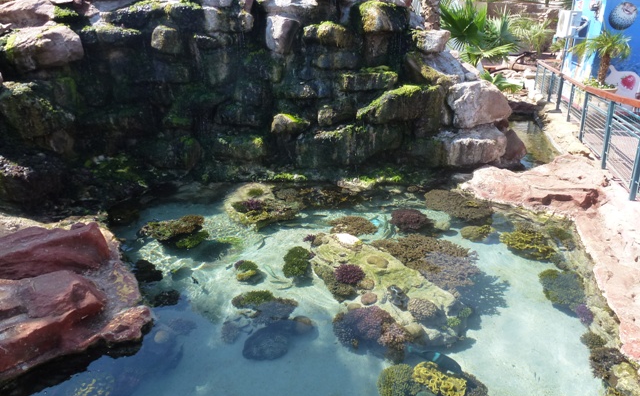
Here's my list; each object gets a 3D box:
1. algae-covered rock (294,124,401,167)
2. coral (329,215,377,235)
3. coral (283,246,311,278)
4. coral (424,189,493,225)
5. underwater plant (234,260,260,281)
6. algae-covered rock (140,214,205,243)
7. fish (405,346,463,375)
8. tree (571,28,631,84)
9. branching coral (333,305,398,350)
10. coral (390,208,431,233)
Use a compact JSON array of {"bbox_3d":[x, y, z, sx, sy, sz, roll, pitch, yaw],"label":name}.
[{"bbox_3d":[0.523,-0.904,7.861,1.800,0.720,0.650,1,20,0],"label":"algae-covered rock"},{"bbox_3d":[0.473,0.385,6.454,0.660,0.200,0.450,1,16,4],"label":"coral"},{"bbox_3d":[-0.264,0.755,5.196,0.340,0.250,0.320,0,20,-3],"label":"coral"},{"bbox_3d":[2.183,0.134,6.994,1.000,0.360,0.750,5,17,17],"label":"coral"},{"bbox_3d":[-0.824,0.836,5.045,0.290,0.160,0.260,-3,20,-10],"label":"underwater plant"},{"bbox_3d":[-1.960,0.405,5.896,0.800,0.250,0.420,-6,21,-19],"label":"algae-covered rock"},{"bbox_3d":[0.950,1.340,3.682,0.460,0.170,0.100,13,21,38],"label":"fish"},{"bbox_3d":[7.097,-3.580,11.187,1.330,1.350,1.330,12,23,29],"label":"tree"},{"bbox_3d":[0.417,1.224,4.162,0.560,0.250,0.420,1,16,6],"label":"branching coral"},{"bbox_3d":[1.350,0.332,6.544,0.550,0.250,0.420,3,17,12],"label":"coral"}]

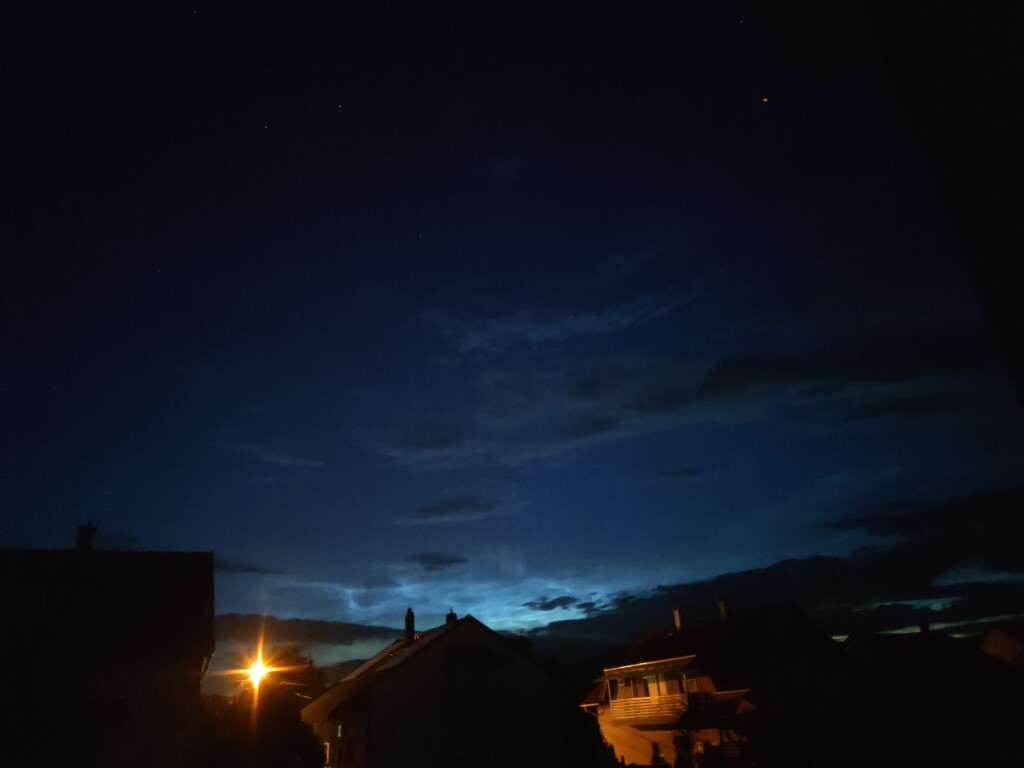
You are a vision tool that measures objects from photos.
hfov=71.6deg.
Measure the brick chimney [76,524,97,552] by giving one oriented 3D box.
[{"bbox_3d":[-14.982,5.458,25.000,0.530,0.980,0.530,8,-27,-23],"label":"brick chimney"}]

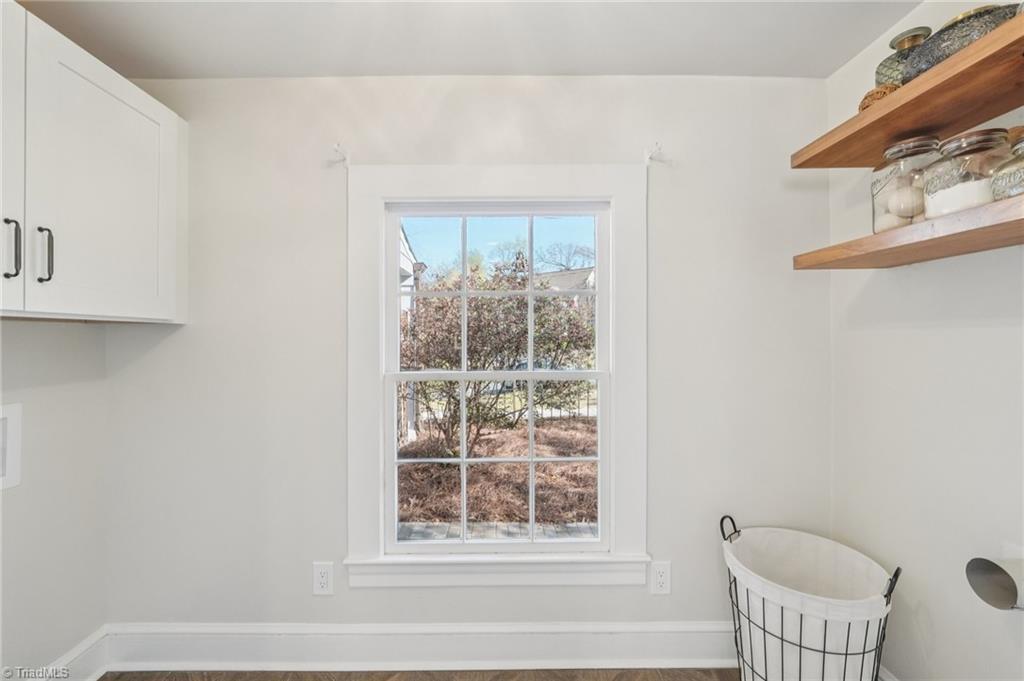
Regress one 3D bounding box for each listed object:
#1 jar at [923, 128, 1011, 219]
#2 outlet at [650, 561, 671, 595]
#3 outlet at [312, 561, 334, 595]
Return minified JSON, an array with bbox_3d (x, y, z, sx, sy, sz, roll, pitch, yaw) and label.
[{"bbox_3d":[0.965,-0.344,0.885,0.120,0.160,0.120,0,0,0],"label":"jar"},{"bbox_3d":[0.553,0.880,1.582,0.077,0.123,0.008,0,0,0],"label":"outlet"},{"bbox_3d":[-0.699,0.881,1.582,0.077,0.123,0.008,0,0,0],"label":"outlet"}]

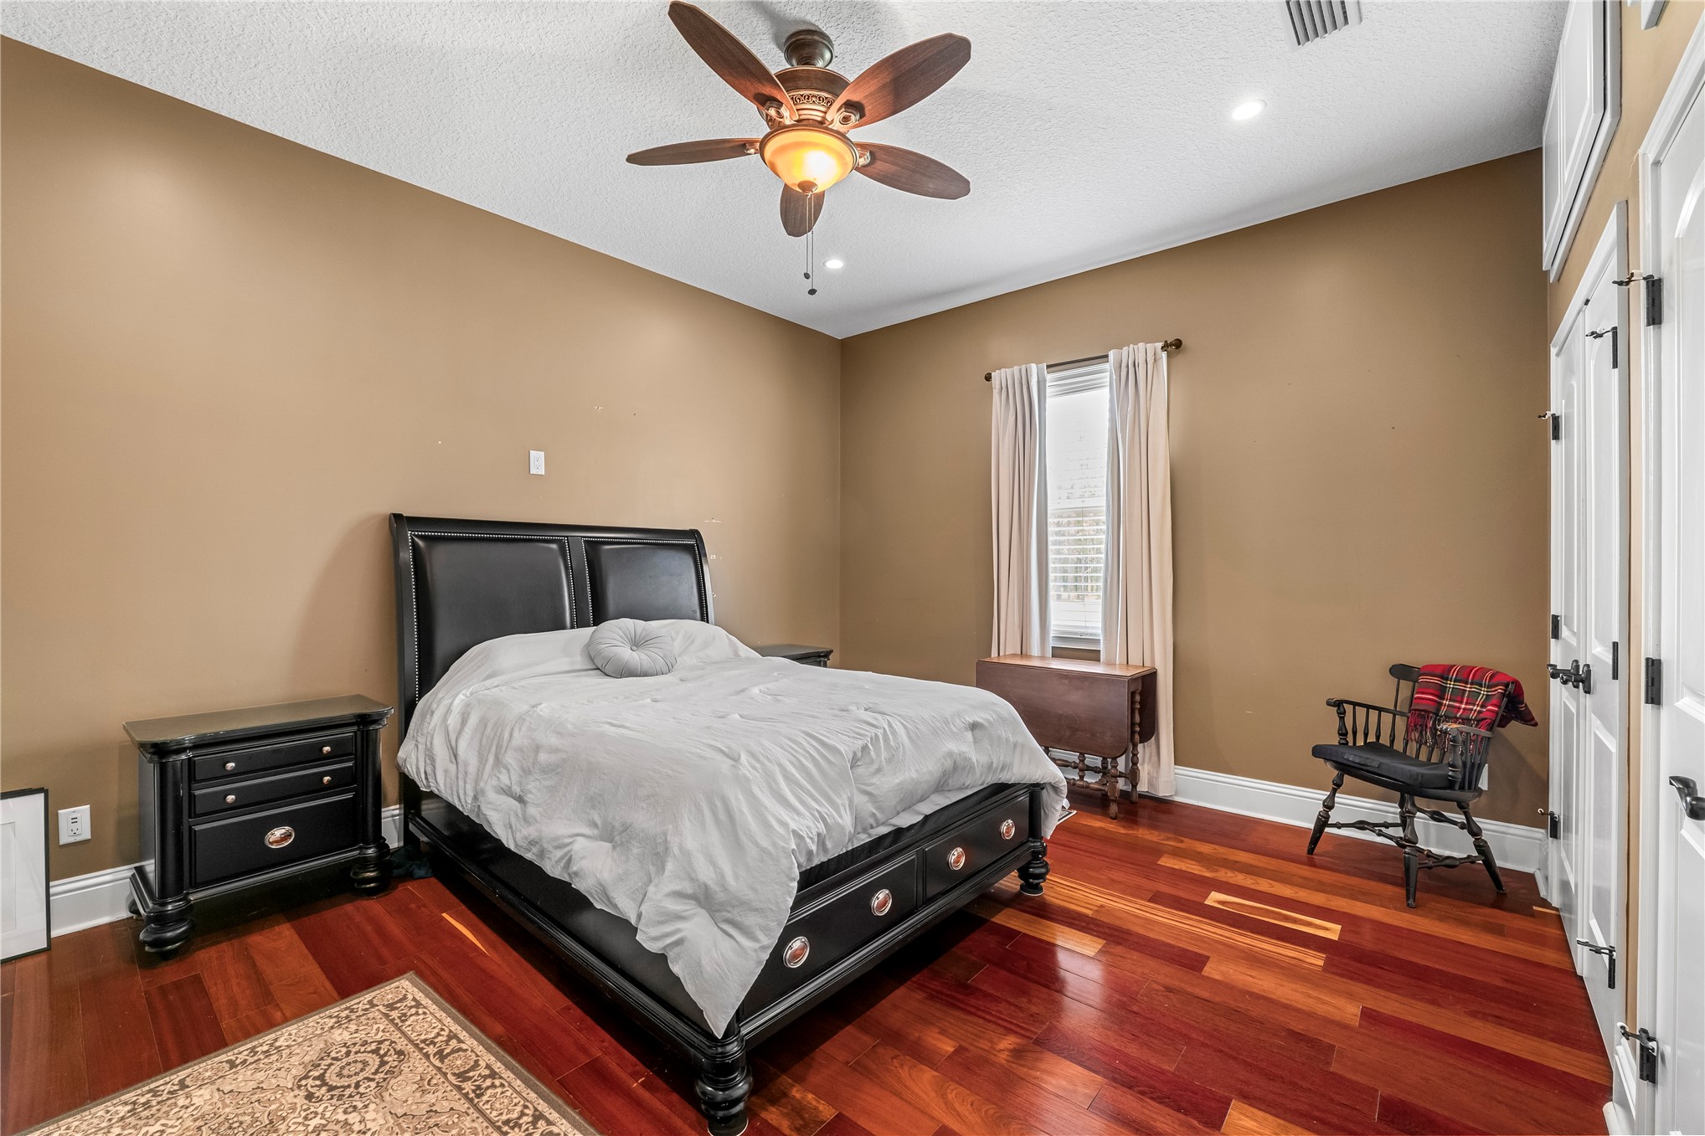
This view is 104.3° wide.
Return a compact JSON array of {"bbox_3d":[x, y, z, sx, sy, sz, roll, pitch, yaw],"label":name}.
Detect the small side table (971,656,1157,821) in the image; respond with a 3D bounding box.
[{"bbox_3d":[1.179,0.904,3.688,0.877,0.731,0.433,0,0,41],"label":"small side table"}]

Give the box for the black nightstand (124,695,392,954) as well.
[{"bbox_3d":[-2.222,0.915,2.501,0.438,0.716,0.704,0,0,42],"label":"black nightstand"}]

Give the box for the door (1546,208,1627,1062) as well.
[{"bbox_3d":[2.345,0.211,2.142,0.054,2.128,1.280,0,0,42],"label":"door"}]

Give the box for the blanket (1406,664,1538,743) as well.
[{"bbox_3d":[2.584,0.572,2.803,0.227,0.271,0.384,0,0,-10],"label":"blanket"}]

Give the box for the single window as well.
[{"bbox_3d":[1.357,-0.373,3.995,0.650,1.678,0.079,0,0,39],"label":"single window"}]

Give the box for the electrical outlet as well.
[{"bbox_3d":[-2.709,0.899,2.309,0.010,0.117,0.072,0,0,42],"label":"electrical outlet"}]

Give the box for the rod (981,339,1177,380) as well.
[{"bbox_3d":[1.317,-1.221,3.934,1.175,0.064,0.099,0,0,39],"label":"rod"}]

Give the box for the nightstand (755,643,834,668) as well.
[{"bbox_3d":[-0.532,0.905,4.346,0.438,0.716,0.704,0,0,42],"label":"nightstand"}]

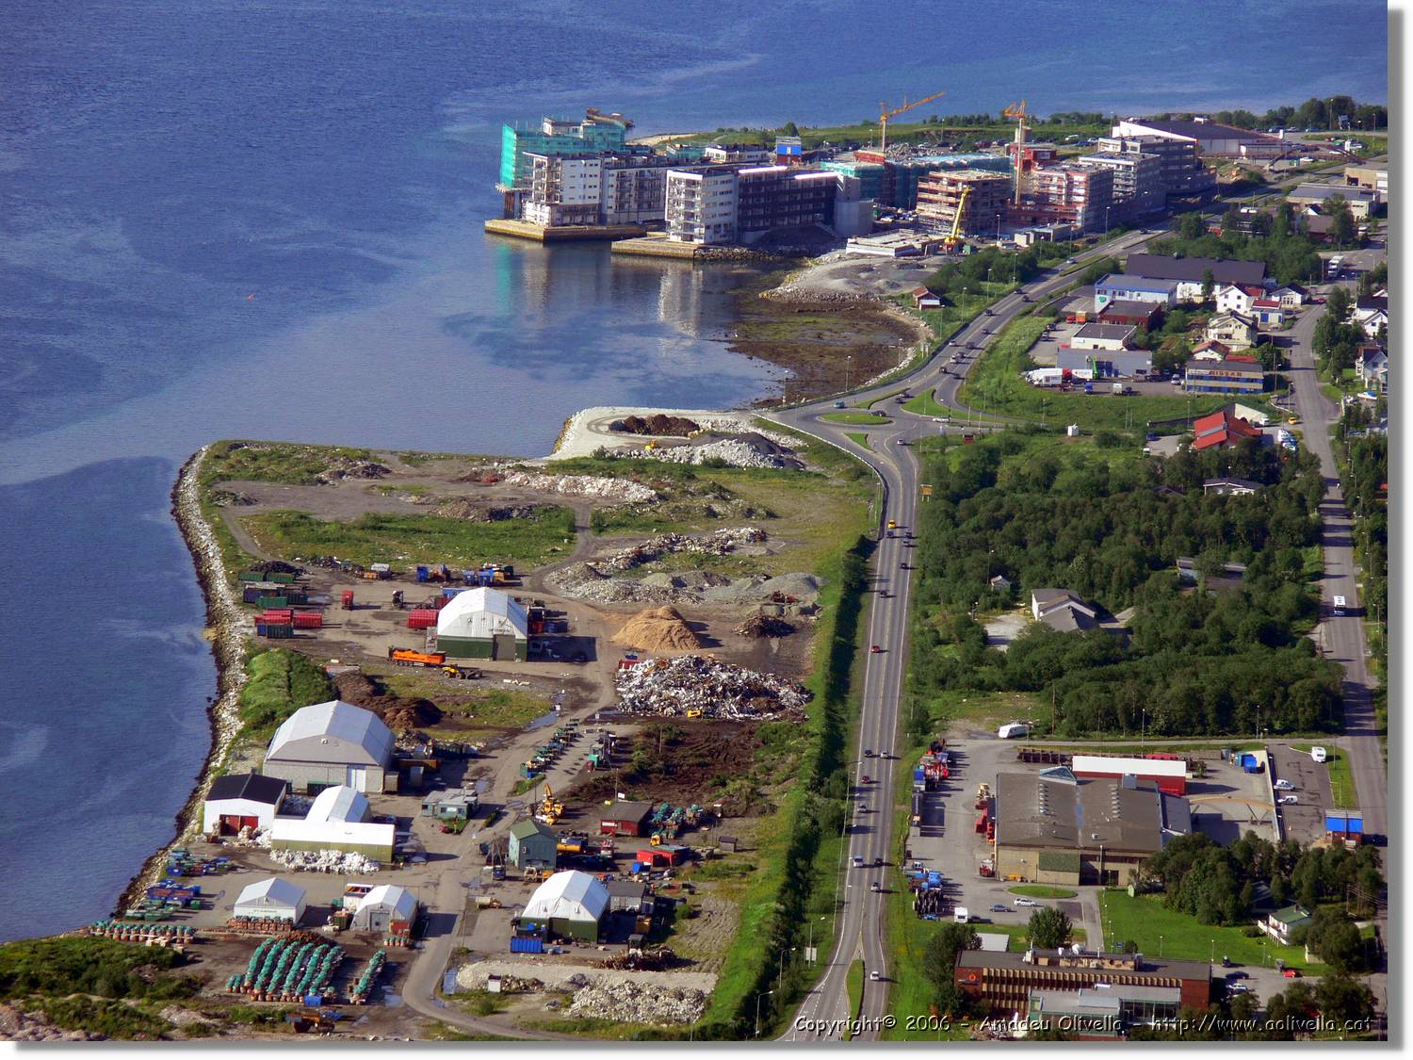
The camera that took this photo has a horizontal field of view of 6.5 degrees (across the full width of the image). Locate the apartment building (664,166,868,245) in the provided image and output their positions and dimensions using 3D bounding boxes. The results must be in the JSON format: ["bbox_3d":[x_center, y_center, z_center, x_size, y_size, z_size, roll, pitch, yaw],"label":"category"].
[{"bbox_3d":[16.639,-91.590,3493.764,63.000,18.800,14.500,-6,12,-44],"label":"apartment building"}]

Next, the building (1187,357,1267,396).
[{"bbox_3d":[133.010,-39.400,3217.390,19.800,6.800,13.000,3,9,1],"label":"building"}]

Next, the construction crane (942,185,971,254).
[{"bbox_3d":[72.495,-90.136,3633.821,7.300,18.500,10.000,3,8,0],"label":"construction crane"}]

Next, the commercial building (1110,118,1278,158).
[{"bbox_3d":[155.454,-123.264,3936.612,29.500,6.300,51.000,-1,9,-26],"label":"commercial building"}]

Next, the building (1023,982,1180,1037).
[{"bbox_3d":[72.468,87.826,2286.967,28.000,5.500,18.000,3,8,0],"label":"building"}]

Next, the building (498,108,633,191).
[{"bbox_3d":[-41.399,-105.664,3675.328,33.500,28.500,18.500,2,8,-9],"label":"building"}]

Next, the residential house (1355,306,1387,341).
[{"bbox_3d":[182.627,-56.315,3405.891,9.800,7.600,11.000,3,8,0],"label":"residential house"}]

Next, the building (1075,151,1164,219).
[{"bbox_3d":[122.822,-102.710,3741.468,18.000,16.500,25.000,5,8,17],"label":"building"}]

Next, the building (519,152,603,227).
[{"bbox_3d":[-41.797,-99.782,3663.870,17.500,20.000,15.500,-2,9,-31],"label":"building"}]

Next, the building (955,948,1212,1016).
[{"bbox_3d":[71.358,86.444,2372.812,47.800,10.500,19.000,3,8,0],"label":"building"}]

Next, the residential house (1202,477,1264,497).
[{"bbox_3d":[122.701,-9.535,2923.643,12.600,4.000,9.500,4,8,9],"label":"residential house"}]

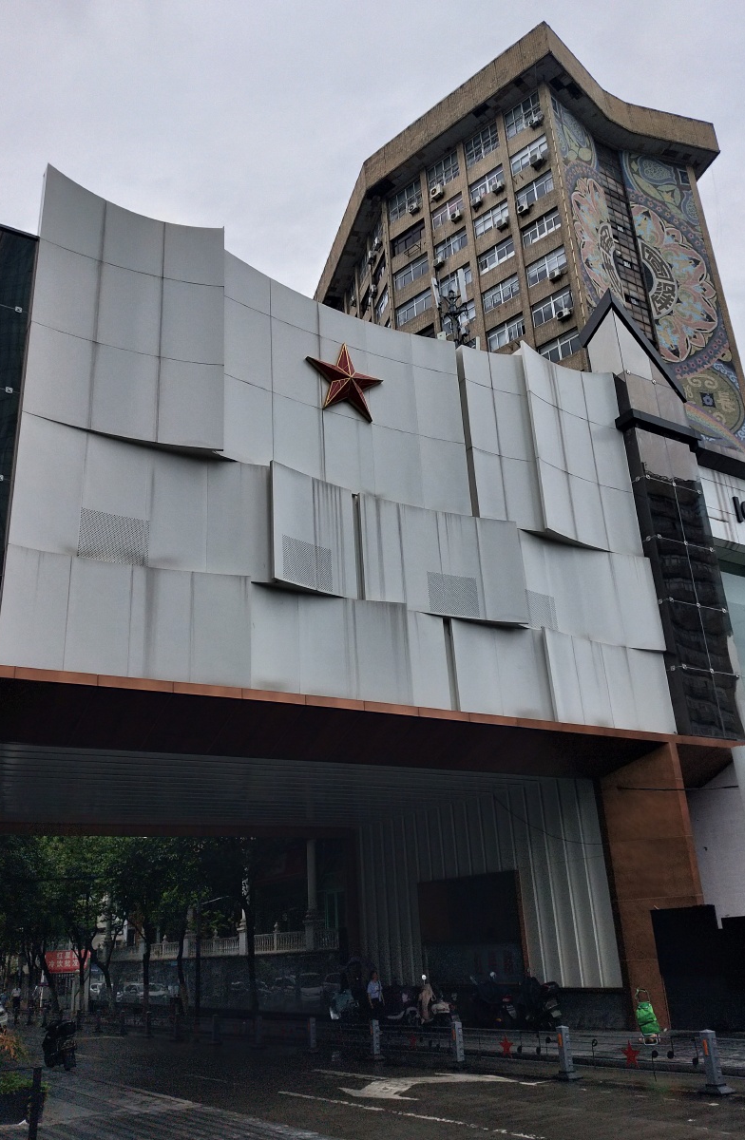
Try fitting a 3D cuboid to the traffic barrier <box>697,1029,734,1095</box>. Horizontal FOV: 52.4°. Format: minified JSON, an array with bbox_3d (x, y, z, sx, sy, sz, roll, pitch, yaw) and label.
[{"bbox_3d":[4.795,6.943,10.734,0.330,0.778,0.330,7,-23,-25],"label":"traffic barrier"}]

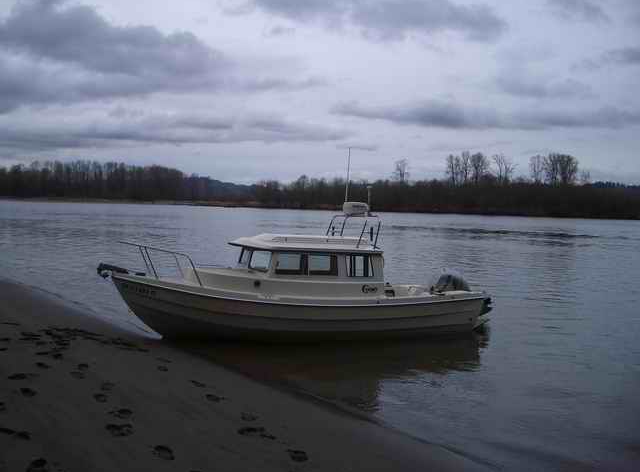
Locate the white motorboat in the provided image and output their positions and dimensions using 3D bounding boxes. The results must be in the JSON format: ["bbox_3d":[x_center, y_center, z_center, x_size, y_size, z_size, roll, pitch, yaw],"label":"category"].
[{"bbox_3d":[-0.165,0.698,13.408,8.400,2.780,2.550,1,3,-23],"label":"white motorboat"}]

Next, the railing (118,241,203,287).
[{"bbox_3d":[-3.082,0.523,12.191,1.380,0.790,1.500,1,3,-23],"label":"railing"}]

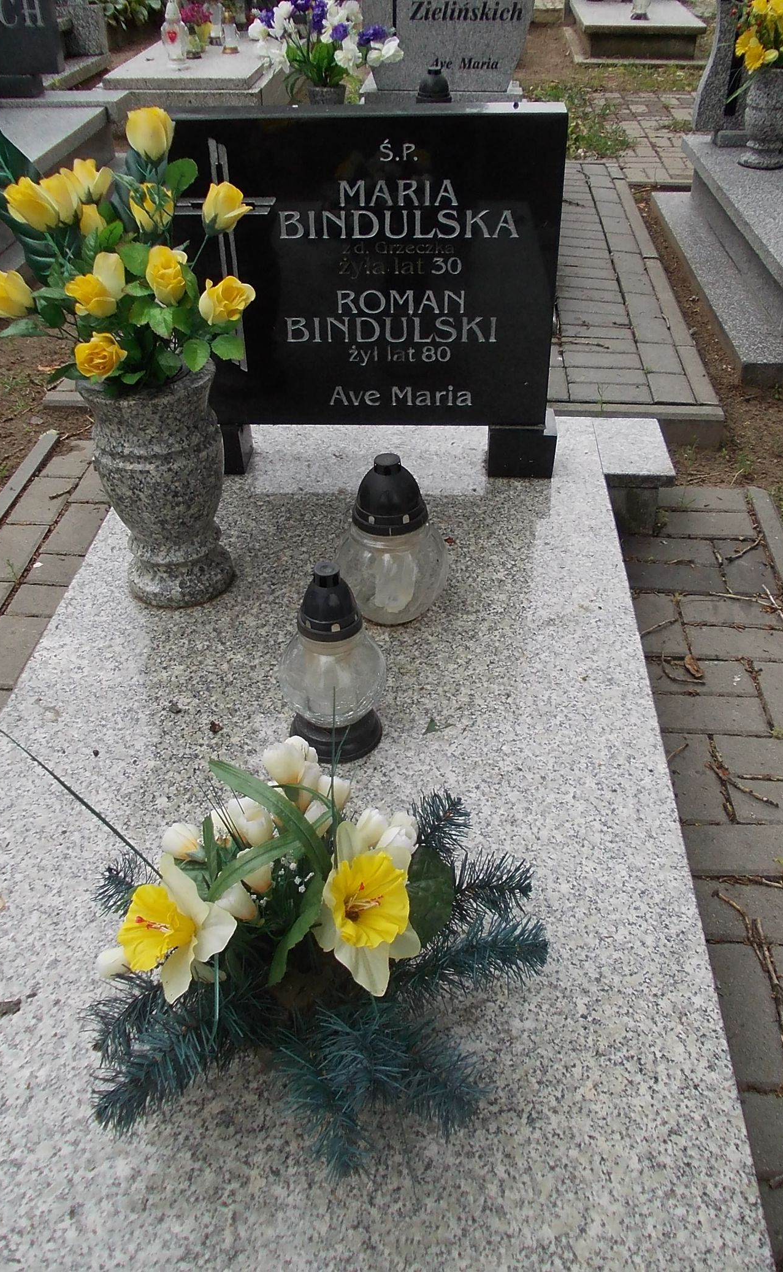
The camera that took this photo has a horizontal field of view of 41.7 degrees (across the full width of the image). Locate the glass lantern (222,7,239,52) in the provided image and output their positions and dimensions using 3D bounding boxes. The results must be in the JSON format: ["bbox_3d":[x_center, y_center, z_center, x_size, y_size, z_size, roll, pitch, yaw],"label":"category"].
[{"bbox_3d":[-0.767,-2.845,4.837,0.082,0.181,0.082,2,38,4],"label":"glass lantern"}]

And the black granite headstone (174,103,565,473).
[{"bbox_3d":[-0.051,-0.622,1.918,0.720,0.640,0.120,1,35,3],"label":"black granite headstone"}]

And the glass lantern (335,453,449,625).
[{"bbox_3d":[-0.002,-0.151,1.540,0.173,0.258,0.173,2,38,4],"label":"glass lantern"}]

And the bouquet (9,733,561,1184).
[{"bbox_3d":[-0.088,0.267,1.003,0.480,0.260,0.400,2,38,4],"label":"bouquet"}]

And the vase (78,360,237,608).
[{"bbox_3d":[-0.344,-0.233,1.573,0.196,0.356,0.196,2,38,4],"label":"vase"}]

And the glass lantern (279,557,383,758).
[{"bbox_3d":[-0.075,0.027,1.302,0.137,0.272,0.137,2,38,4],"label":"glass lantern"}]

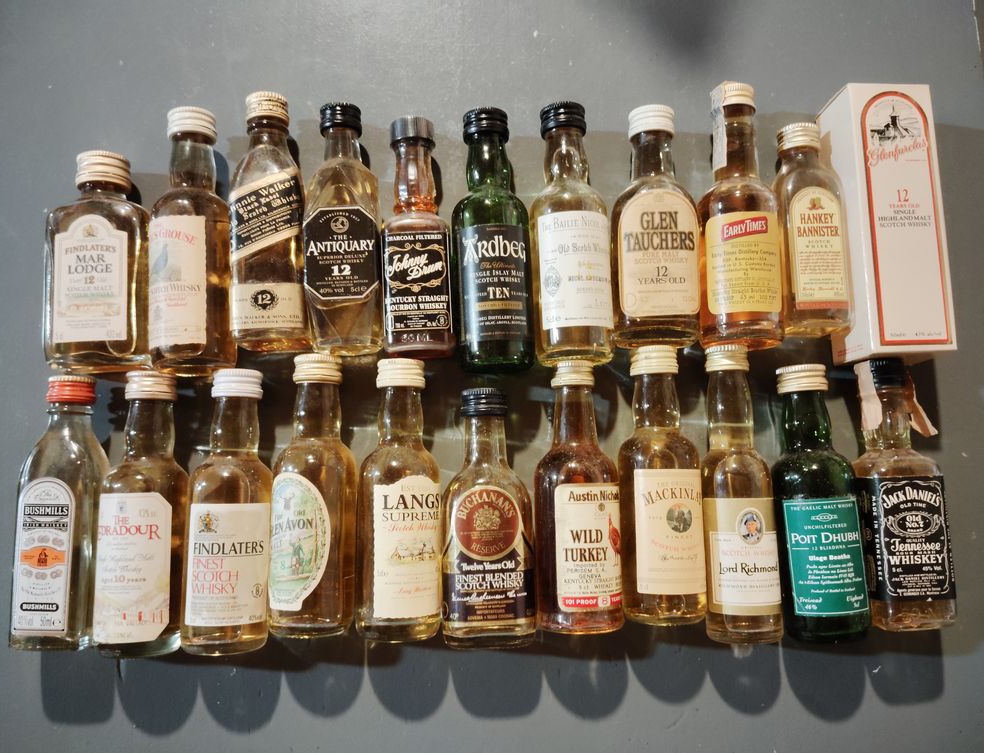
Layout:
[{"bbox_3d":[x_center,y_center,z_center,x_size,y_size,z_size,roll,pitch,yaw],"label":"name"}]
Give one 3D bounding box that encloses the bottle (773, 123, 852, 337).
[{"bbox_3d":[0.141,-0.067,0.368,0.033,0.032,0.094,0,81,-2],"label":"bottle"}]

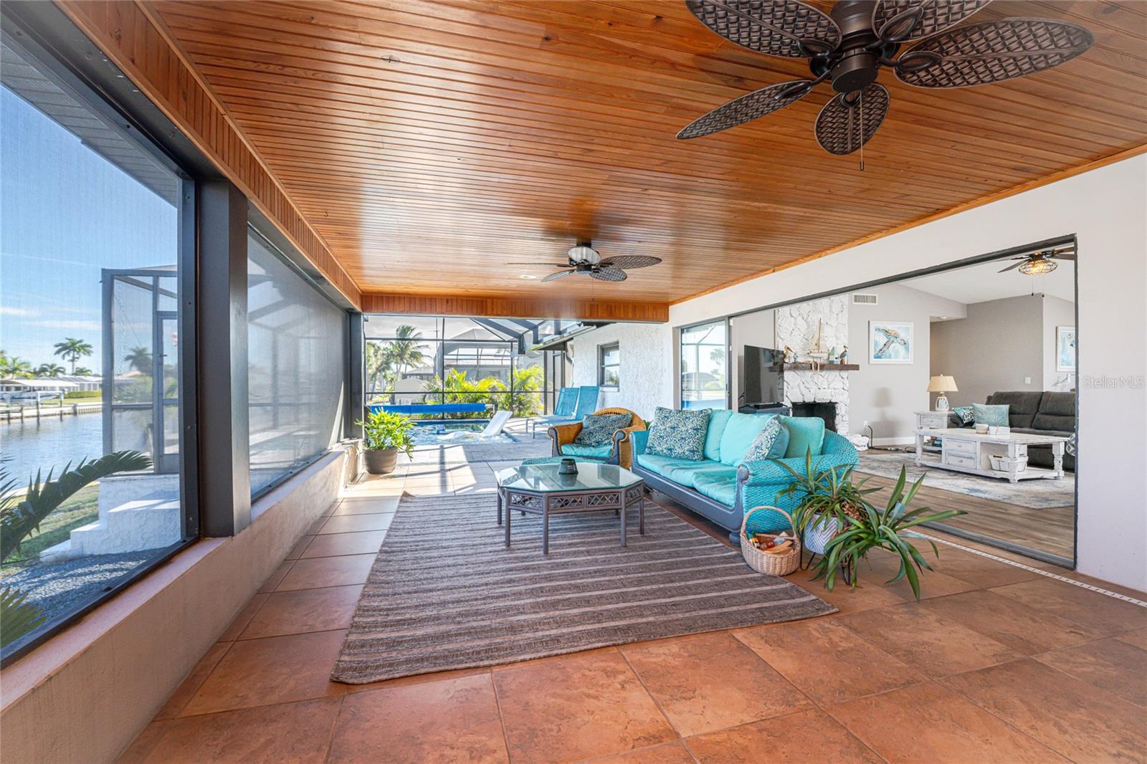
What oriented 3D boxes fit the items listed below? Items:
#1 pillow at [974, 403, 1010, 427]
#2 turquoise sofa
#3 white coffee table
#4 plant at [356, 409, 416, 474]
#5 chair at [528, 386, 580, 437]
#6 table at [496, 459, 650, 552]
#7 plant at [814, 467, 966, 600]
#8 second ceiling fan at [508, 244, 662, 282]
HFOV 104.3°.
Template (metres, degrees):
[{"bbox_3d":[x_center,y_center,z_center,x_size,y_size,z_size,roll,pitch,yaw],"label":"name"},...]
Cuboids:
[{"bbox_3d":[6.140,0.475,6.600,0.140,0.330,0.440,22,-9,-24],"label":"pillow"},{"bbox_3d":[1.333,0.710,4.204,0.980,0.840,2.150,0,0,-14],"label":"turquoise sofa"},{"bbox_3d":[5.170,0.895,5.580,0.820,0.470,1.160,0,0,-17],"label":"white coffee table"},{"bbox_3d":[-2.360,0.730,5.600,0.760,0.800,0.740,0,0,0],"label":"plant"},{"bbox_3d":[-0.400,0.640,10.400,0.640,0.980,1.650,0,0,26],"label":"chair"},{"bbox_3d":[-0.065,0.925,3.440,0.960,0.410,0.960,0,0,-14],"label":"table"},{"bbox_3d":[1.750,0.795,2.520,0.780,0.670,0.680,0,0,-14],"label":"plant"},{"bbox_3d":[0.090,-1.090,3.980,1.360,0.300,1.360,0,0,0],"label":"second ceiling fan"}]

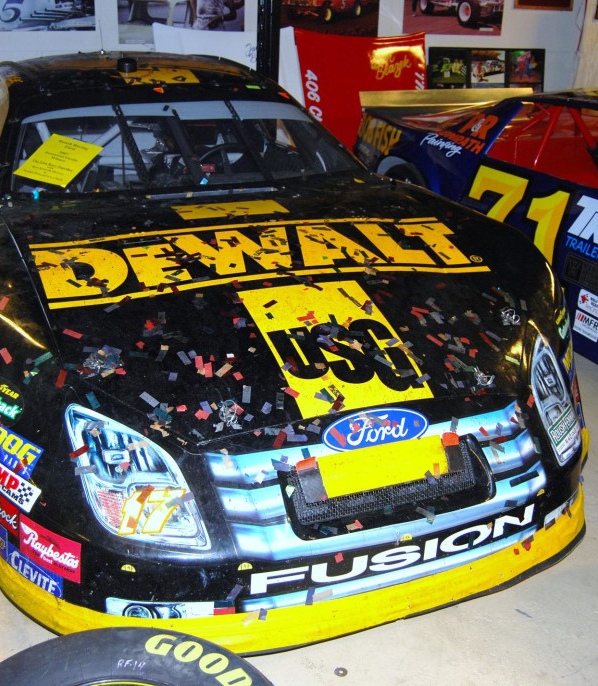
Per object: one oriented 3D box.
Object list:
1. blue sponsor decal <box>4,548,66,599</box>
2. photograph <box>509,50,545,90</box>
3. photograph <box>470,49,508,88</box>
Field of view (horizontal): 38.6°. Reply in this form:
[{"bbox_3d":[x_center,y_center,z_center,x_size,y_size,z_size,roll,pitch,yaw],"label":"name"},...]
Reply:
[{"bbox_3d":[-0.622,0.534,2.013,0.207,0.067,0.010,17,20,34],"label":"blue sponsor decal"},{"bbox_3d":[2.161,-2.610,8.136,0.445,0.370,0.025,-7,22,-25],"label":"photograph"},{"bbox_3d":[1.761,-2.556,7.951,0.445,0.360,0.025,-7,22,-25],"label":"photograph"}]

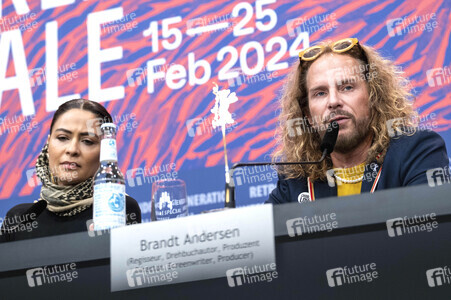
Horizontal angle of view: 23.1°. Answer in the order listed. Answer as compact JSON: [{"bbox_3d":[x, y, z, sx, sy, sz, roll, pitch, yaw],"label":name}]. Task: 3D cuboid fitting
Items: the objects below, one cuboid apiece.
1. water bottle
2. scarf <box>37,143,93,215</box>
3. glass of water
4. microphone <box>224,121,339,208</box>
[{"bbox_3d":[-0.220,0.063,2.090,0.061,0.231,0.061,-2,-15,-1],"label":"water bottle"},{"bbox_3d":[-0.367,0.076,2.730,0.210,0.190,0.185,-4,-16,6],"label":"scarf"},{"bbox_3d":[-0.102,0.112,2.046,0.072,0.102,0.072,-2,-15,-1],"label":"glass of water"},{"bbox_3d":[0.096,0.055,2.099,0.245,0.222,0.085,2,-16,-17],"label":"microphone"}]

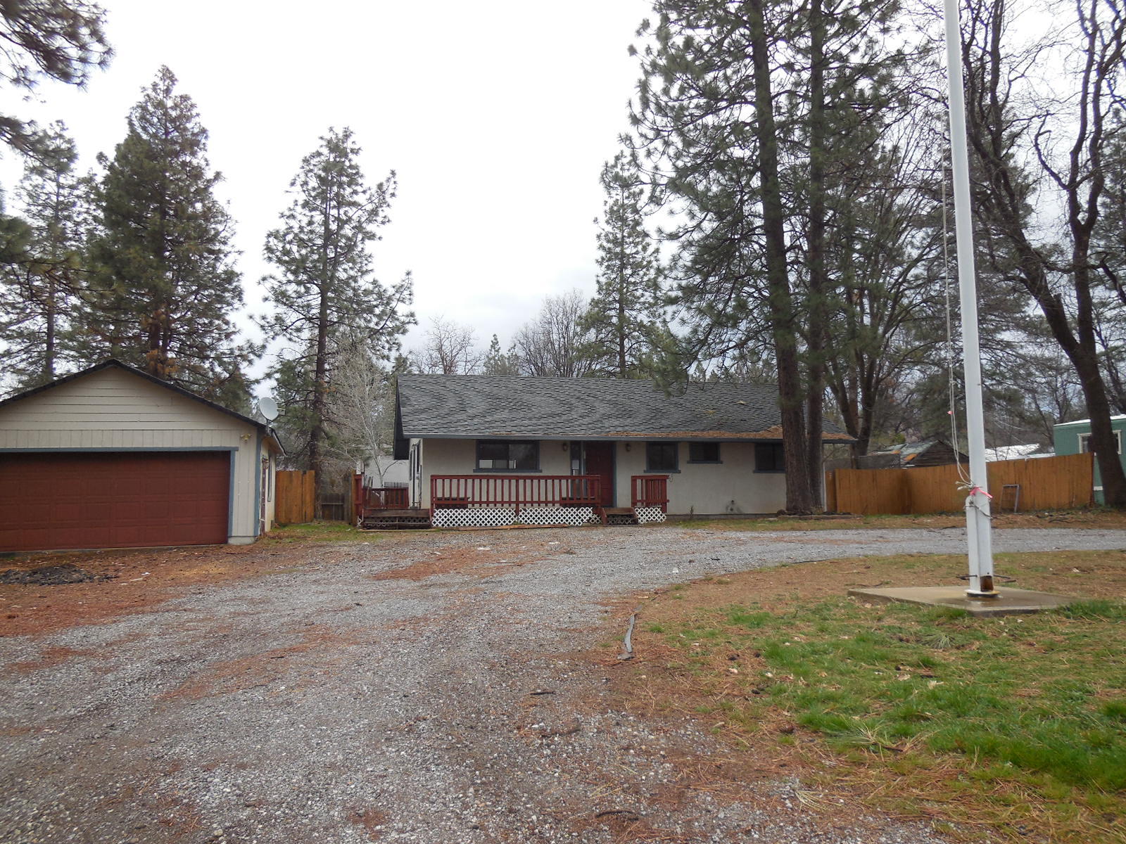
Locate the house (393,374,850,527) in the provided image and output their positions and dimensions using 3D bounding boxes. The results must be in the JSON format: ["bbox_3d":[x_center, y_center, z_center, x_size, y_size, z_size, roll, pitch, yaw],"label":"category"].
[{"bbox_3d":[1.394,1.060,30.937,14.892,5.406,10.506,1,-6,-13],"label":"house"}]

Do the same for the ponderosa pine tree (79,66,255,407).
[{"bbox_3d":[-17.806,-6.119,36.847,7.828,21.090,7.828,1,-6,-13],"label":"ponderosa pine tree"}]

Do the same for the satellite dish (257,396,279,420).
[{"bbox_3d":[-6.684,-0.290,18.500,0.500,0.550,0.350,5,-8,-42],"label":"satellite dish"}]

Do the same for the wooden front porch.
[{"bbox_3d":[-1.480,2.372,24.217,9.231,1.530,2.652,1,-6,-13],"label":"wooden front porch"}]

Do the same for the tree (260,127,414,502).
[{"bbox_3d":[-9.796,-4.538,35.671,6.626,17.575,6.626,1,-6,-13],"label":"tree"}]

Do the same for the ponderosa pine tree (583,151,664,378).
[{"bbox_3d":[3.421,-5.227,45.786,4.754,20.837,4.754,1,-6,-13],"label":"ponderosa pine tree"}]

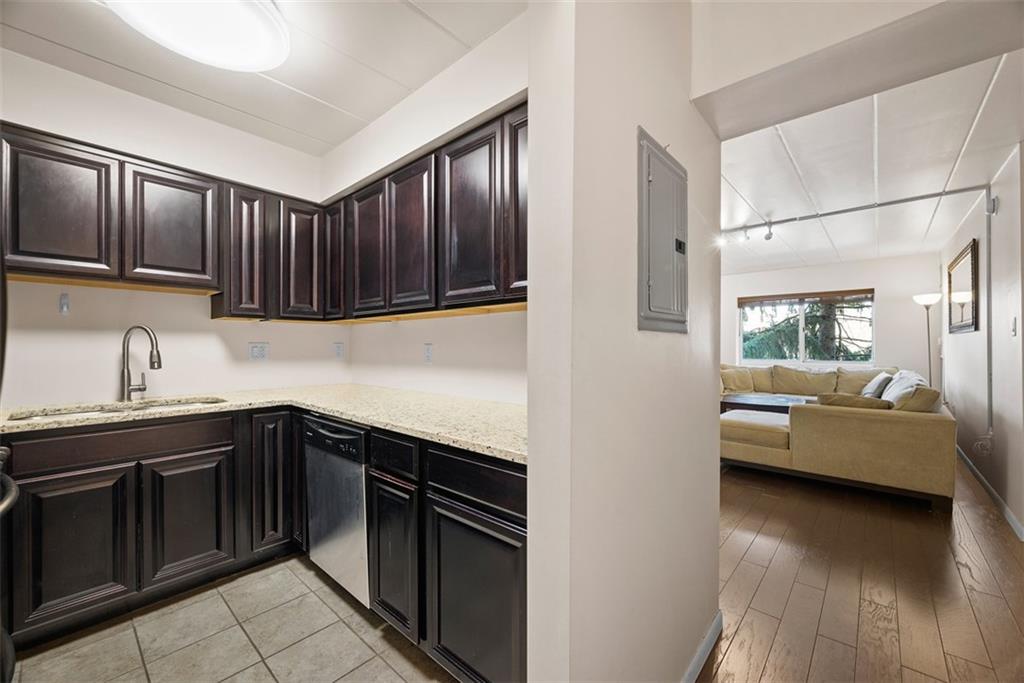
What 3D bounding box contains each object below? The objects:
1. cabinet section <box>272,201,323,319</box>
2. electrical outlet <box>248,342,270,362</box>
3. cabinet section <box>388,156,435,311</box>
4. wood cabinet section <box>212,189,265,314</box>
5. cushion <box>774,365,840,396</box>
[{"bbox_3d":[-1.468,-0.516,2.631,0.335,0.764,0.318,-1,-1,41],"label":"cabinet section"},{"bbox_3d":[-1.674,0.071,2.643,0.012,0.119,0.117,0,-1,41],"label":"electrical outlet"},{"bbox_3d":[-0.409,-0.521,2.144,0.422,0.756,0.320,-1,-1,41],"label":"cabinet section"},{"bbox_3d":[-1.656,-0.517,2.419,0.335,0.764,0.218,-1,-1,41],"label":"wood cabinet section"},{"bbox_3d":[4.152,0.552,5.657,0.740,0.410,0.210,-1,-1,42],"label":"cushion"}]

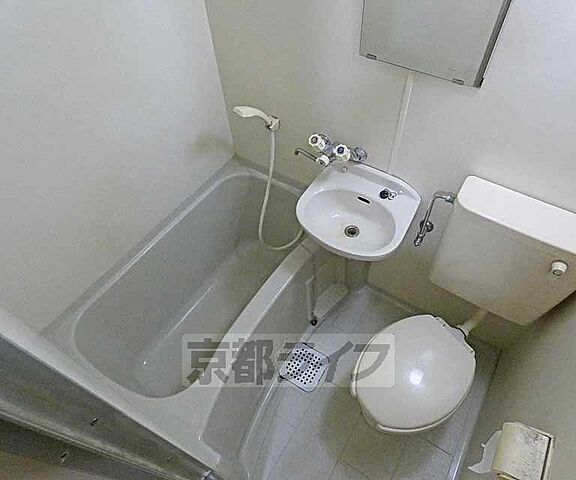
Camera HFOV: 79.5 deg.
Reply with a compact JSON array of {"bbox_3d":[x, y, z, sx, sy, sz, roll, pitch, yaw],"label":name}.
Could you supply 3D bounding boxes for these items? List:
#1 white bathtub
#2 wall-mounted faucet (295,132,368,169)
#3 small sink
[{"bbox_3d":[-0.208,0.244,1.419,0.690,0.507,1.000,25,56,20],"label":"white bathtub"},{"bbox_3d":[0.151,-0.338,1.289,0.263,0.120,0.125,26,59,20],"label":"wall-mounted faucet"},{"bbox_3d":[0.239,-0.080,1.276,0.389,0.170,0.400,26,59,20],"label":"small sink"}]

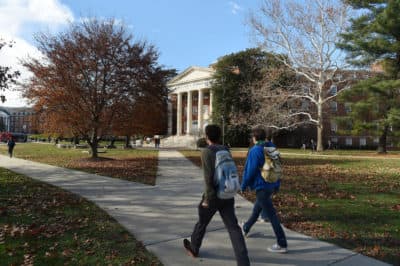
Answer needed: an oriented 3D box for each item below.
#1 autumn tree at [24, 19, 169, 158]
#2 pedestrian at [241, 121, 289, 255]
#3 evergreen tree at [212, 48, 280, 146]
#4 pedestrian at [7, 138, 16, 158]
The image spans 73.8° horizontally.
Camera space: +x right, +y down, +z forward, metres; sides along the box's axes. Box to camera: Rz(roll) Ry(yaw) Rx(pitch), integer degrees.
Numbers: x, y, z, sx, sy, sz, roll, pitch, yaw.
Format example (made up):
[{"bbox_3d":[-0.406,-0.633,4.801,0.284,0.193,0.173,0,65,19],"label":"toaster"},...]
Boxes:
[{"bbox_3d":[-8.300,-3.550,21.400,11.200,11.200,10.800,0,-1,0],"label":"autumn tree"},{"bbox_3d":[0.930,0.760,3.880,0.800,1.740,0.550,-1,-2,40],"label":"pedestrian"},{"bbox_3d":[8.500,-6.200,47.000,12.600,17.300,12.000,0,-1,0],"label":"evergreen tree"},{"bbox_3d":[-15.050,1.140,21.300,0.480,1.700,0.550,-1,-2,41],"label":"pedestrian"}]

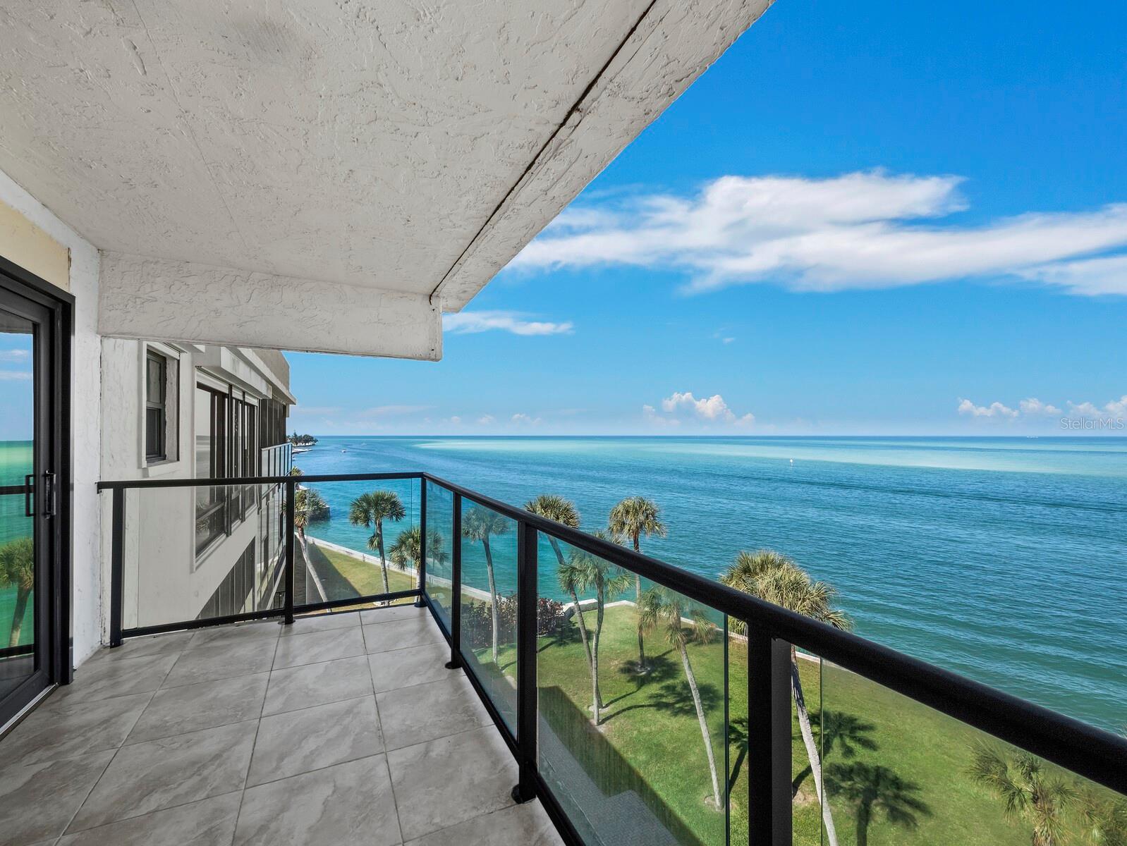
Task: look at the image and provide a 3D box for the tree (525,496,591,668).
[{"bbox_3d":[0.000,8.722,21.972,4.000,10.450,3.200,0,-2,0],"label":"tree"}]

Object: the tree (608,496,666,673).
[{"bbox_3d":[4.350,9.171,26.362,3.400,9.790,3.400,0,-2,0],"label":"tree"}]

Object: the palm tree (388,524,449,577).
[{"bbox_3d":[-9.850,10.529,30.727,4.000,7.310,3.900,0,-2,0],"label":"palm tree"}]

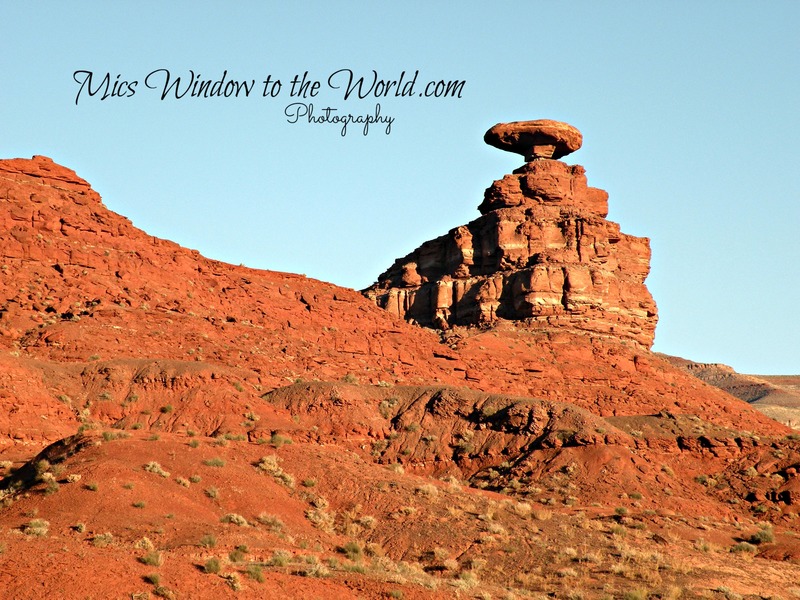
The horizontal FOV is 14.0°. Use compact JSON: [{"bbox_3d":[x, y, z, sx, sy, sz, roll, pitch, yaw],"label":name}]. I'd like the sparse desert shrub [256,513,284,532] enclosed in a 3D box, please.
[{"bbox_3d":[-4.610,7.921,116.000,0.967,0.691,0.870,0,-2,0],"label":"sparse desert shrub"}]

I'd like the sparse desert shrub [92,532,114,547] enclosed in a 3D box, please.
[{"bbox_3d":[-14.194,11.466,156.000,1.022,0.643,0.868,0,-4,0],"label":"sparse desert shrub"}]

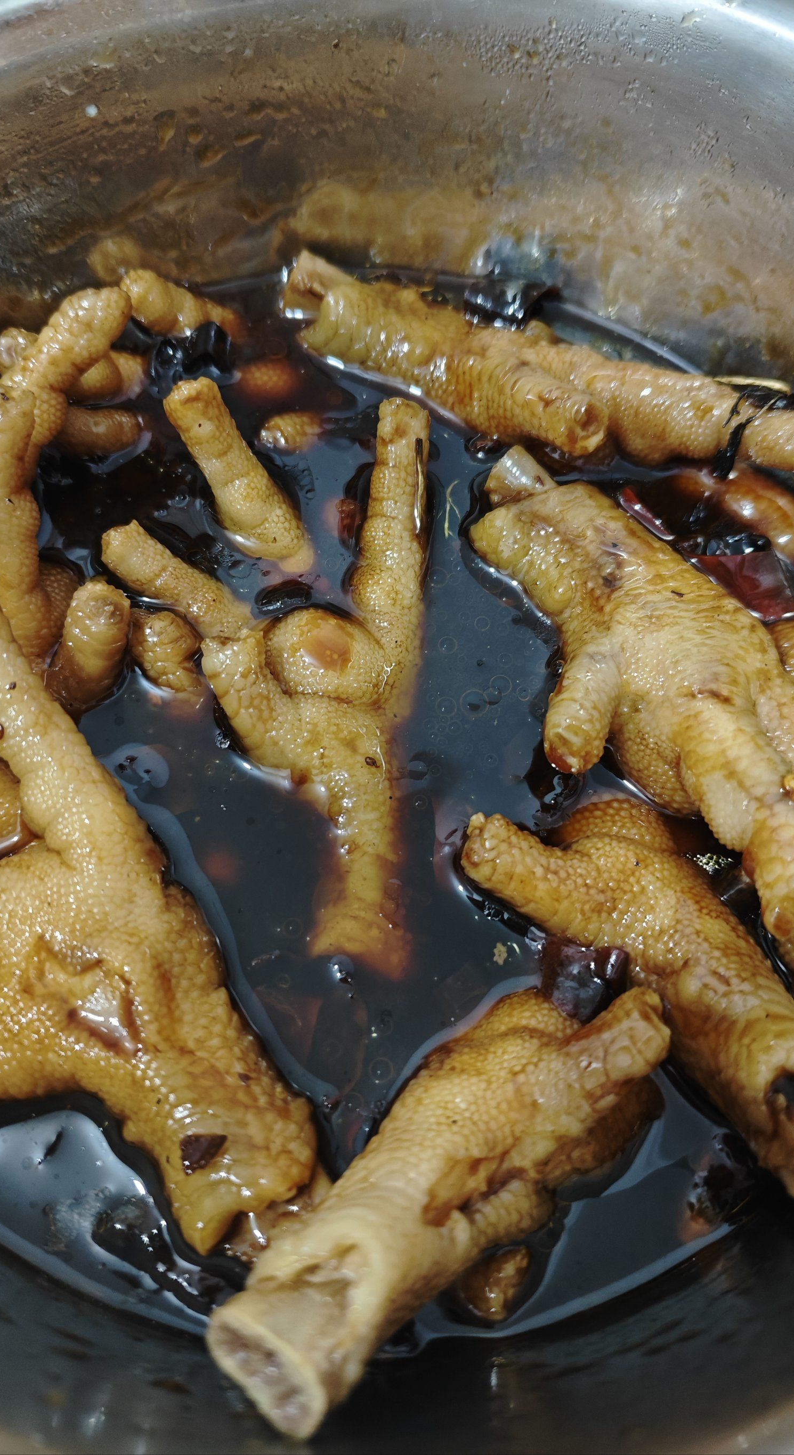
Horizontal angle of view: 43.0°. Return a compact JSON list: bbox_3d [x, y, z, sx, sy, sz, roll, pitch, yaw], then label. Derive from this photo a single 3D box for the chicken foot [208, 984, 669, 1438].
[{"bbox_3d":[0.006,0.066,0.146,0.075,0.040,0.035,-32,71,-34],"label":"chicken foot"}]

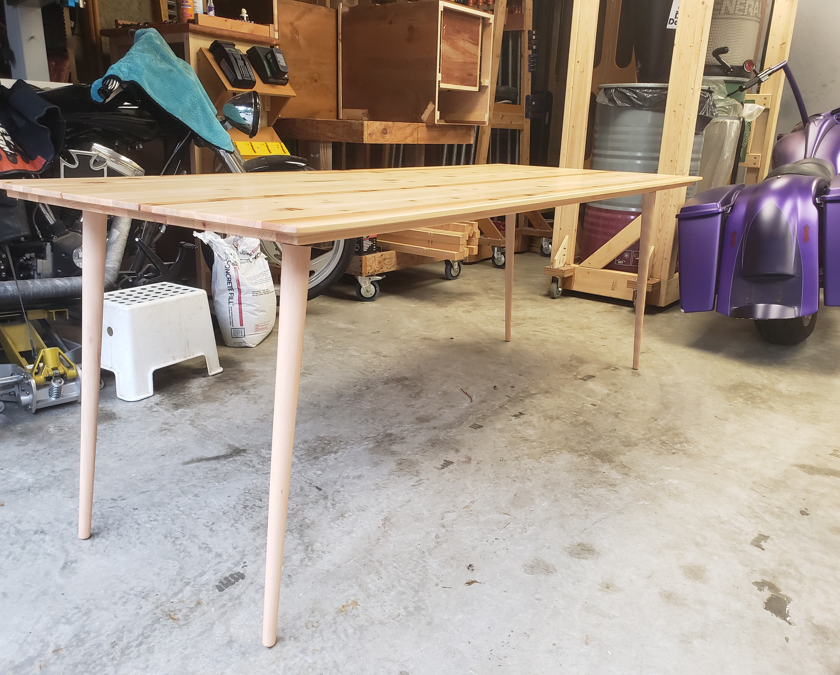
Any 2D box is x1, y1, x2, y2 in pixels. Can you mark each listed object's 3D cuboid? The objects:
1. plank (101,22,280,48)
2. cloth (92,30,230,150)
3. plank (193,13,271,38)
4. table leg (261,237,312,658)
[{"bbox_3d":[-1.219,-1.594,3.623,0.715,0.039,0.566,13,20,33],"label":"plank"},{"bbox_3d":[-0.955,-0.916,2.518,0.451,0.421,0.412,-1,17,-11],"label":"cloth"},{"bbox_3d":[-0.933,-1.562,3.395,0.020,0.050,0.449,13,20,33],"label":"plank"},{"bbox_3d":[-0.222,0.180,1.090,0.049,0.707,0.049,13,13,33],"label":"table leg"}]

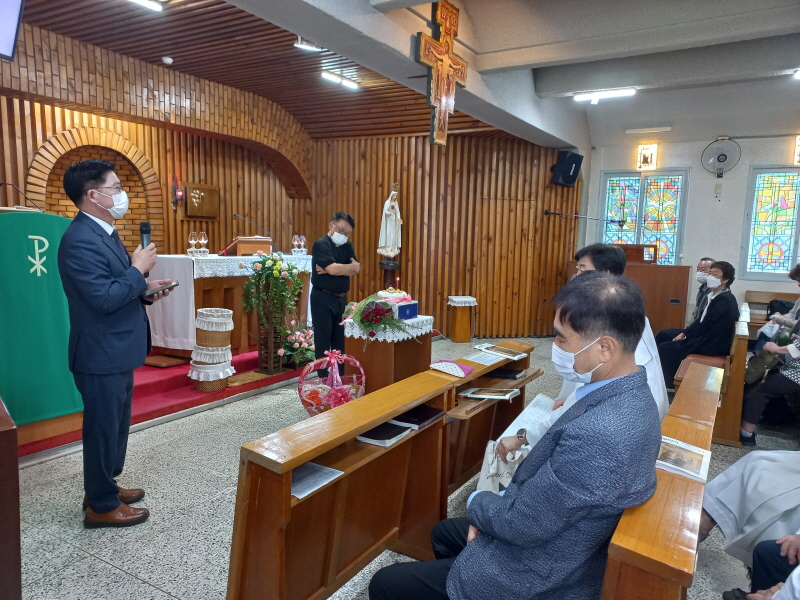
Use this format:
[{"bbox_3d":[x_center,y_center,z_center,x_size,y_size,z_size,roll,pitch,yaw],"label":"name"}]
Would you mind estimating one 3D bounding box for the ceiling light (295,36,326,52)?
[{"bbox_3d":[-0.781,-2.178,4.935,0.320,0.140,0.100,-5,10,-37],"label":"ceiling light"}]

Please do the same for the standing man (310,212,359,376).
[{"bbox_3d":[-0.602,-0.016,5.351,0.340,1.570,0.450,9,11,41],"label":"standing man"}]

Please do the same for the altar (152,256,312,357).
[{"bbox_3d":[-1.666,0.007,5.827,0.720,0.920,1.558,6,10,32],"label":"altar"}]

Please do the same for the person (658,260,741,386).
[{"bbox_3d":[2.641,0.258,5.165,0.650,1.230,0.460,5,9,26],"label":"person"}]

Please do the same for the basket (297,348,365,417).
[{"bbox_3d":[-0.505,0.644,4.338,0.490,0.560,0.380,0,8,-8],"label":"basket"}]

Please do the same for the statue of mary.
[{"bbox_3d":[-0.134,-1.049,7.724,0.320,0.960,0.270,-1,9,-18],"label":"statue of mary"}]

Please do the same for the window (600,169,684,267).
[{"bbox_3d":[3.043,-0.996,7.291,0.960,1.240,0.100,6,10,31],"label":"window"}]

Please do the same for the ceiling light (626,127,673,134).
[{"bbox_3d":[2.970,-2.026,6.905,0.540,0.060,0.080,6,10,31],"label":"ceiling light"}]

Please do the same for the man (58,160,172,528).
[{"bbox_3d":[-1.381,0.225,2.866,0.510,1.770,0.470,-1,9,-17],"label":"man"}]

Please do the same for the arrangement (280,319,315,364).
[{"bbox_3d":[-0.980,0.413,5.576,0.380,0.460,0.320,-4,10,-35],"label":"arrangement"}]

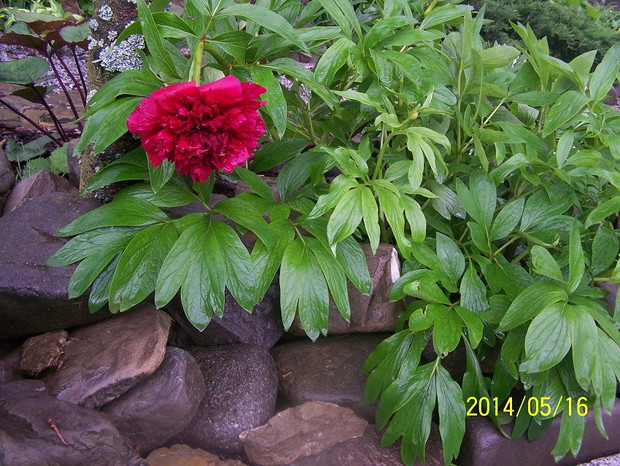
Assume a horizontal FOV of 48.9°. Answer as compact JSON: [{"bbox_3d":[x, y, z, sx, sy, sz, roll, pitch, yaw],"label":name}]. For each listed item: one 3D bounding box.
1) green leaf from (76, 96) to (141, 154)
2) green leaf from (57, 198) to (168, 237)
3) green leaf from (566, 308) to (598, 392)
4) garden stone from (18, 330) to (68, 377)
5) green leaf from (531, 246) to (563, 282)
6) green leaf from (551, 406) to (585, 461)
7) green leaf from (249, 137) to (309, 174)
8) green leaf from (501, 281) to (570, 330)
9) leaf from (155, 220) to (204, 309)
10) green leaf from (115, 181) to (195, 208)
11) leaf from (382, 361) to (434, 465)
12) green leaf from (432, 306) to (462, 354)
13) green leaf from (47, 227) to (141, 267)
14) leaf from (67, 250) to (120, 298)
[{"bbox_3d":[-0.236,-0.129,0.820,0.098,0.020,0.042,-40,53,-12],"label":"green leaf"},{"bbox_3d":[-0.228,-0.018,0.790,0.128,0.020,0.037,-10,49,-9],"label":"green leaf"},{"bbox_3d":[0.312,0.132,0.789,0.033,0.100,0.016,-12,0,-4],"label":"green leaf"},{"bbox_3d":[-0.324,0.147,0.830,0.056,0.042,0.045,-8,29,-14],"label":"garden stone"},{"bbox_3d":[0.285,0.038,0.823,0.032,0.014,0.054,-38,79,-12],"label":"green leaf"},{"bbox_3d":[0.338,0.263,0.895,0.042,0.080,0.020,11,-8,5],"label":"green leaf"},{"bbox_3d":[-0.041,-0.105,0.920,0.089,0.014,0.034,-27,60,-13],"label":"green leaf"},{"bbox_3d":[0.250,0.079,0.753,0.101,0.020,0.038,-20,49,-23],"label":"green leaf"},{"bbox_3d":[-0.143,0.032,0.752,0.034,0.018,0.111,20,67,20],"label":"leaf"},{"bbox_3d":[-0.218,-0.053,0.960,0.130,0.018,0.042,8,40,9],"label":"green leaf"},{"bbox_3d":[0.138,0.239,0.905,0.050,0.145,0.020,22,4,11],"label":"leaf"},{"bbox_3d":[0.162,0.113,0.800,0.034,0.013,0.061,11,66,5],"label":"green leaf"},{"bbox_3d":[-0.241,0.013,0.764,0.108,0.016,0.030,-19,46,-11],"label":"green leaf"},{"bbox_3d":[-0.263,0.050,0.842,0.086,0.014,0.029,-44,76,-6],"label":"leaf"}]

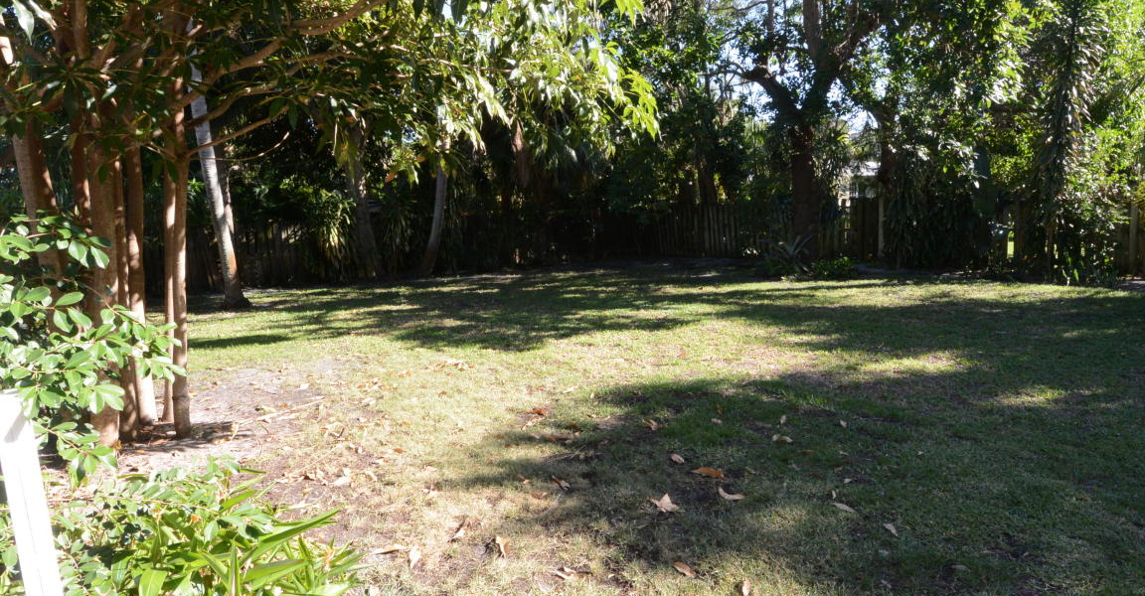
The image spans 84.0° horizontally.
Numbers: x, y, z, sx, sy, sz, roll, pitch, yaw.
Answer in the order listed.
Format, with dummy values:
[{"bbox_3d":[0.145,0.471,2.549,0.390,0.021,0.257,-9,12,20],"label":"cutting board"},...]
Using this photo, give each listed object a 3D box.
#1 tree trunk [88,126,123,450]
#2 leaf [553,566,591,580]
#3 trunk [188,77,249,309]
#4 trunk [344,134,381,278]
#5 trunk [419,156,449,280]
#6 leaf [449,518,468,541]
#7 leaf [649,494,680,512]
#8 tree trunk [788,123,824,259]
[{"bbox_3d":[-3.397,-0.042,4.612,0.200,2.332,0.195,-2,9,-36],"label":"tree trunk"},{"bbox_3d":[-0.002,1.227,2.829,0.165,0.035,0.075,0,8,14],"label":"leaf"},{"bbox_3d":[-7.316,-2.101,13.003,0.380,4.623,0.360,-10,8,-28],"label":"trunk"},{"bbox_3d":[-5.470,-2.276,16.366,0.640,3.633,0.600,-7,8,-18],"label":"trunk"},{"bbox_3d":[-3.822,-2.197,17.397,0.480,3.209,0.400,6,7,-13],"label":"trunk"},{"bbox_3d":[-0.583,1.189,3.258,0.070,0.040,0.150,-1,7,8],"label":"leaf"},{"bbox_3d":[0.504,1.125,3.487,0.170,0.055,0.095,3,9,35],"label":"leaf"},{"bbox_3d":[6.629,-2.963,18.050,0.820,3.880,0.780,-1,8,20],"label":"tree trunk"}]

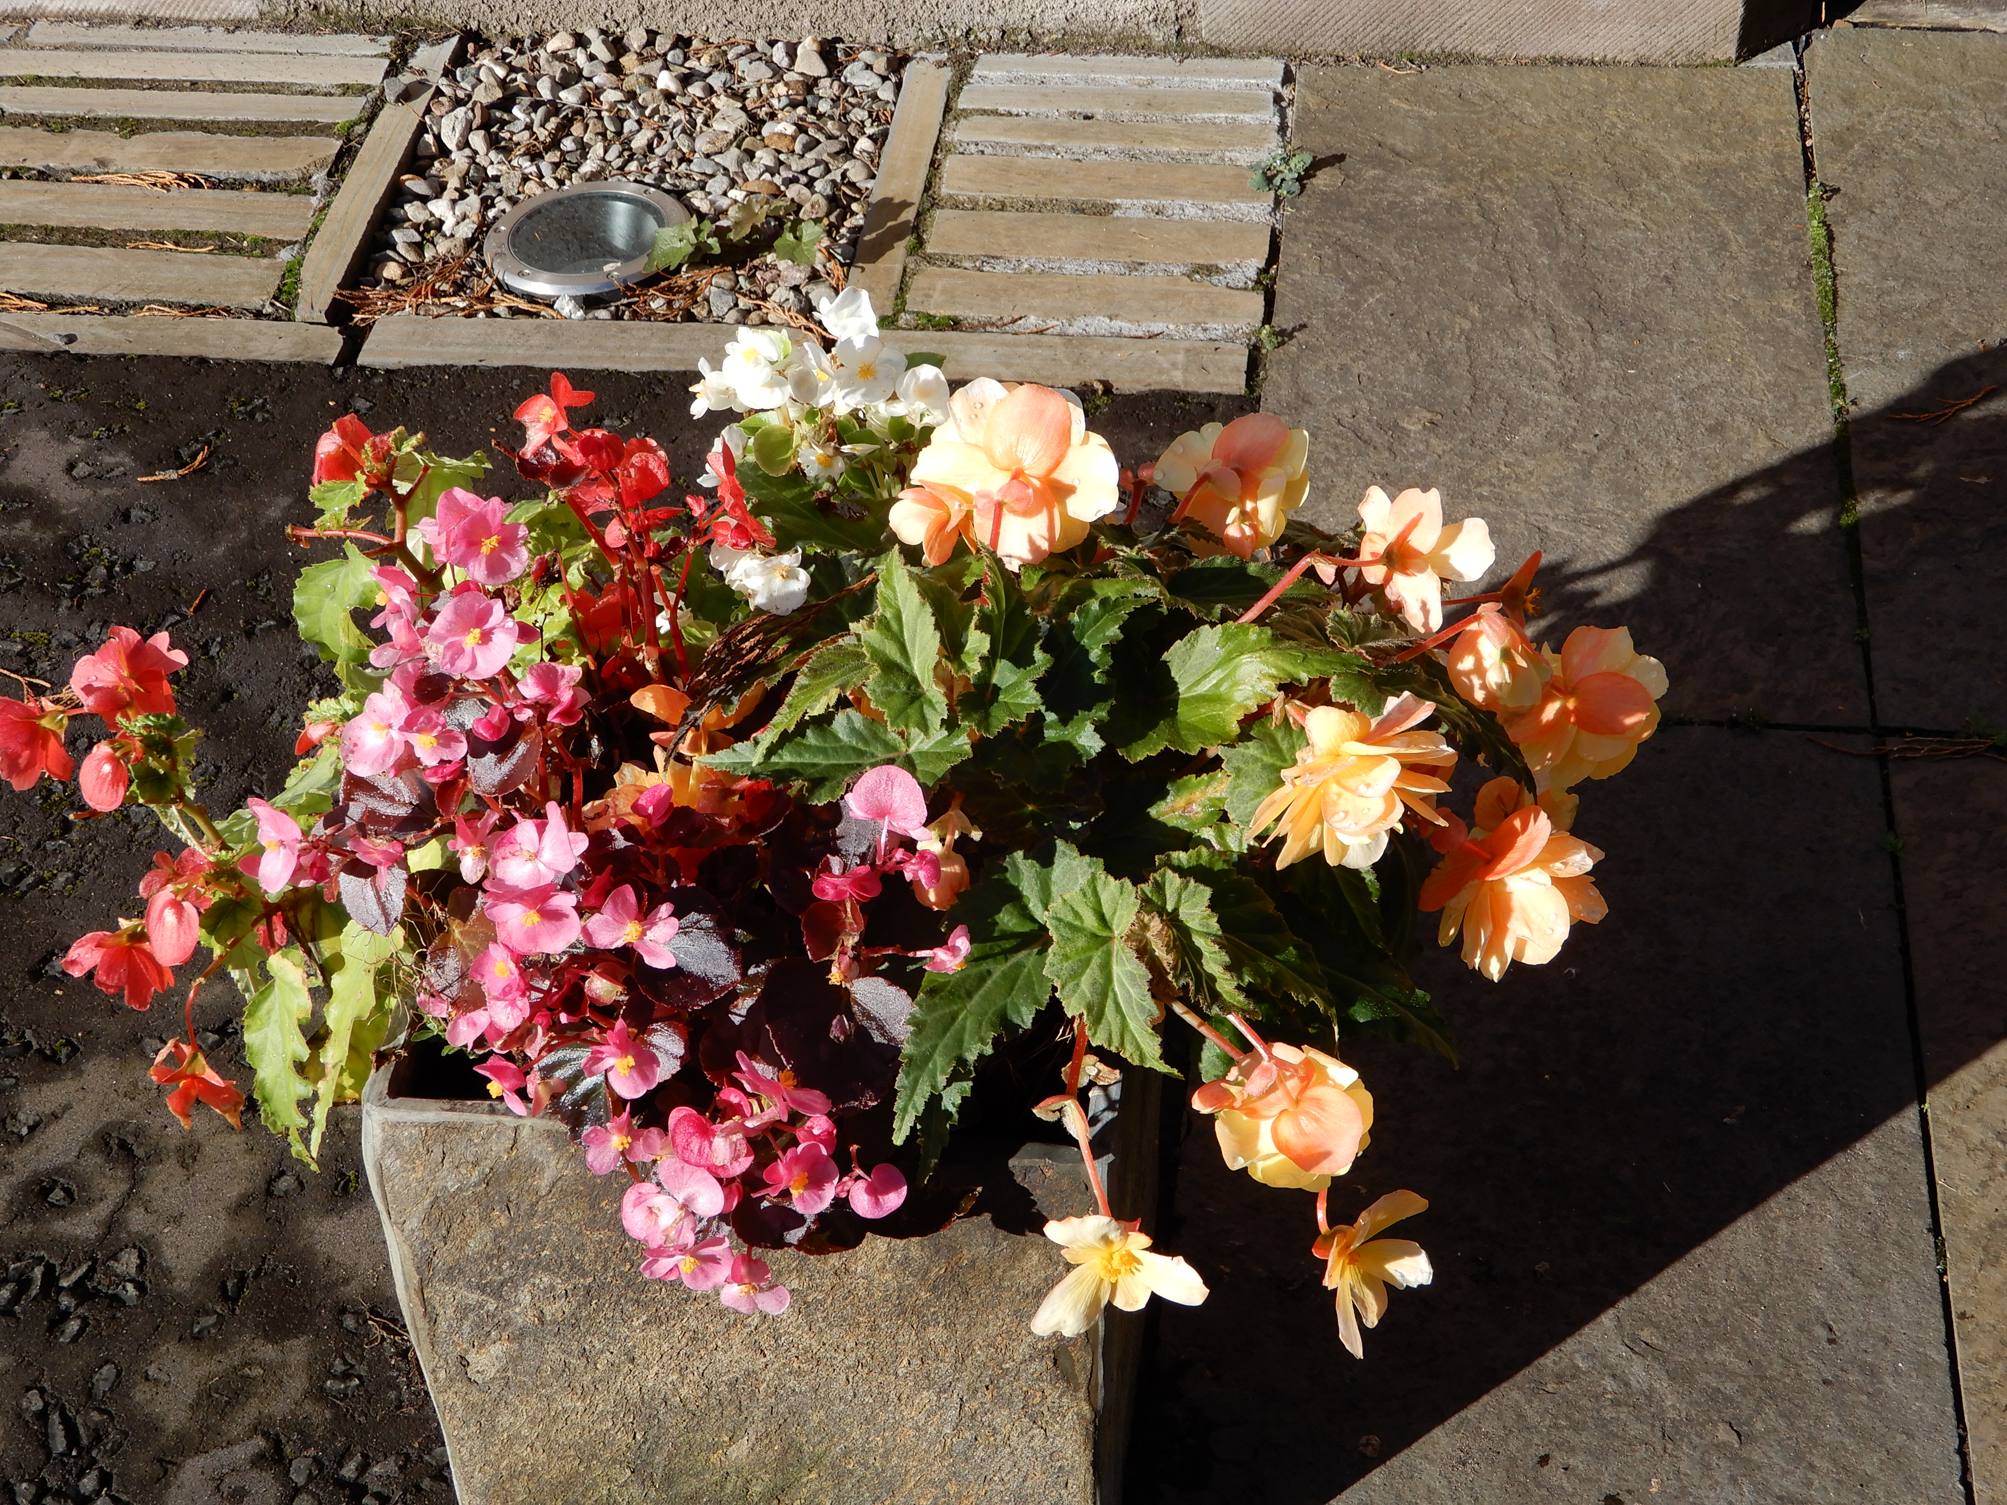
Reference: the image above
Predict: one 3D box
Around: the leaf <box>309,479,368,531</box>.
[{"bbox_3d":[-0.306,-0.114,1.331,0.028,0.012,0.026,13,63,17],"label":"leaf"}]

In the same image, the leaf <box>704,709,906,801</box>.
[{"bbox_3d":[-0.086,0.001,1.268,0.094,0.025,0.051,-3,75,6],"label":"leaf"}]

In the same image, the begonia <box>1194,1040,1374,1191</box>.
[{"bbox_3d":[0.117,0.152,1.217,0.075,0.058,0.065,-2,69,9],"label":"begonia"}]

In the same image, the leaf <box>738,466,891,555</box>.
[{"bbox_3d":[-0.097,-0.124,1.480,0.085,0.035,0.065,-9,46,-3],"label":"leaf"}]

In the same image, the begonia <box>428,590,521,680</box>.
[{"bbox_3d":[-0.223,-0.050,1.219,0.038,0.021,0.037,0,83,-6],"label":"begonia"}]

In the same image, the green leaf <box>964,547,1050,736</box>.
[{"bbox_3d":[0.001,-0.050,1.298,0.044,0.088,0.030,0,5,8],"label":"green leaf"}]

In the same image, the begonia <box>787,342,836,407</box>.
[{"bbox_3d":[-0.091,-0.178,1.369,0.022,0.030,0.026,11,45,32],"label":"begonia"}]

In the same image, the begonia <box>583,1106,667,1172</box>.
[{"bbox_3d":[-0.164,0.168,1.250,0.037,0.032,0.017,-15,9,-9],"label":"begonia"}]

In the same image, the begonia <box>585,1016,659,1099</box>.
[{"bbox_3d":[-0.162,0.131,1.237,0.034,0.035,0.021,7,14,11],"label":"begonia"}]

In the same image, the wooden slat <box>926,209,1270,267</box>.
[{"bbox_3d":[0.084,-0.429,2.501,0.290,0.035,0.059,4,46,6],"label":"wooden slat"}]

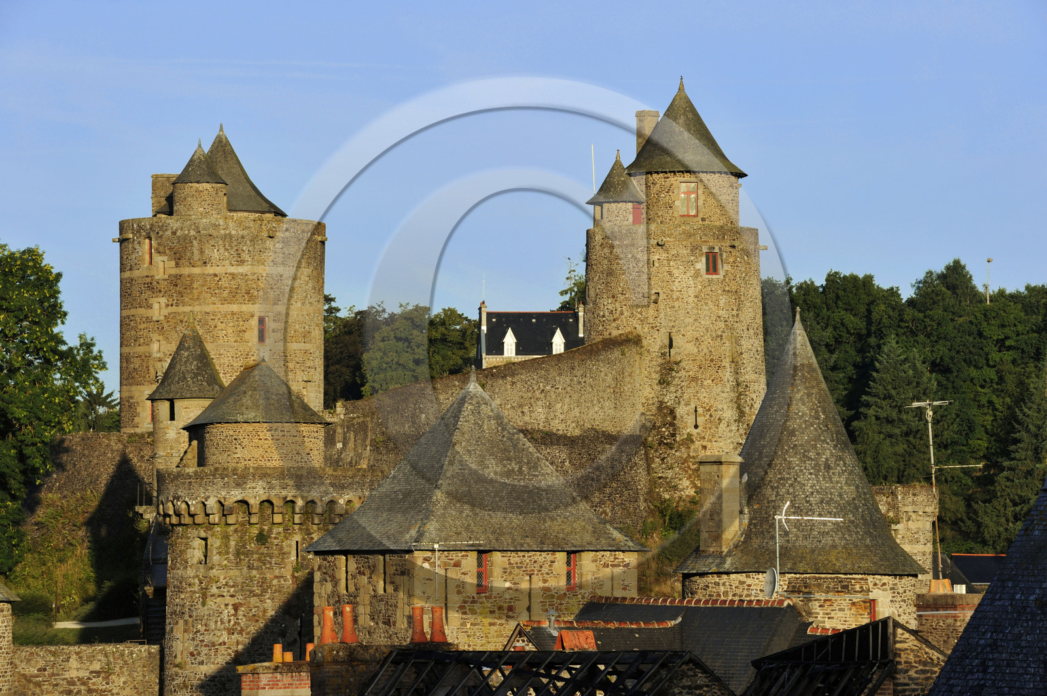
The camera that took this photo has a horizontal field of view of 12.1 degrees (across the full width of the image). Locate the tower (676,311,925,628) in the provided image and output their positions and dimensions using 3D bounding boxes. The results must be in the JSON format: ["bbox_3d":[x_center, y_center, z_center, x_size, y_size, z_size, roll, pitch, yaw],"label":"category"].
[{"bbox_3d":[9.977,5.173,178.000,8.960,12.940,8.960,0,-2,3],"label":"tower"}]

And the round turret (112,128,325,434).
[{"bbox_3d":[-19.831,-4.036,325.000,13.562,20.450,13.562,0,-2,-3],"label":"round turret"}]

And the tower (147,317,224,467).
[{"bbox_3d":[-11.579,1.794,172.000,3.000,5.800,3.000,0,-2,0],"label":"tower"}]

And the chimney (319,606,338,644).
[{"bbox_3d":[-3.820,5.440,97.000,0.350,0.720,0.350,0,-2,0],"label":"chimney"}]

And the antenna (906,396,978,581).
[{"bbox_3d":[8.640,2.939,102.000,1.550,3.780,0.750,0,-2,0],"label":"antenna"}]

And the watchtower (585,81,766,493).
[{"bbox_3d":[9.512,-3.723,308.000,11.322,26.011,11.322,0,-2,2],"label":"watchtower"}]

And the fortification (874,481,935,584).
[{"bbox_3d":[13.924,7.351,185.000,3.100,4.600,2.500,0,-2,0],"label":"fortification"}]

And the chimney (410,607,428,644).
[{"bbox_3d":[-2.038,5.432,97.000,0.350,0.720,0.350,0,-2,0],"label":"chimney"}]

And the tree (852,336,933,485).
[{"bbox_3d":[22.431,5.712,300.000,5.300,12.900,5.300,0,-2,0],"label":"tree"}]

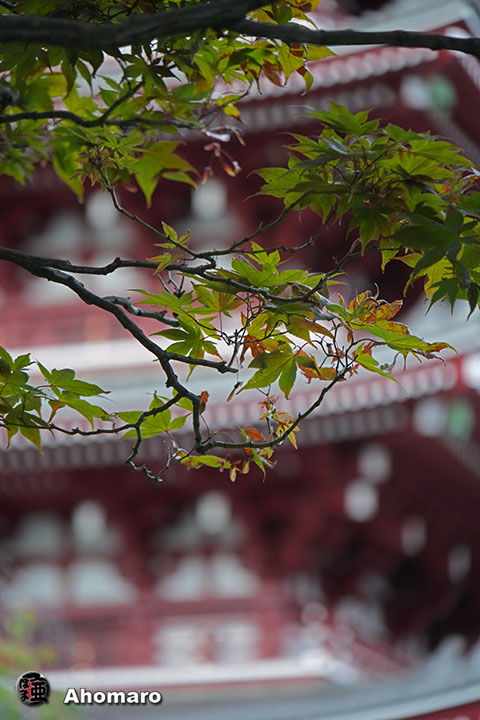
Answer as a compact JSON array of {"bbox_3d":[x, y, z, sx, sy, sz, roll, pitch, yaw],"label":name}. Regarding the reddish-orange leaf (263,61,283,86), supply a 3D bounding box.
[{"bbox_3d":[0.030,-0.269,4.500,0.019,0.024,0.012,0,-12,0],"label":"reddish-orange leaf"}]

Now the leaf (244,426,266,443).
[{"bbox_3d":[0.015,0.070,4.500,0.021,0.015,0.012,0,-12,0],"label":"leaf"}]

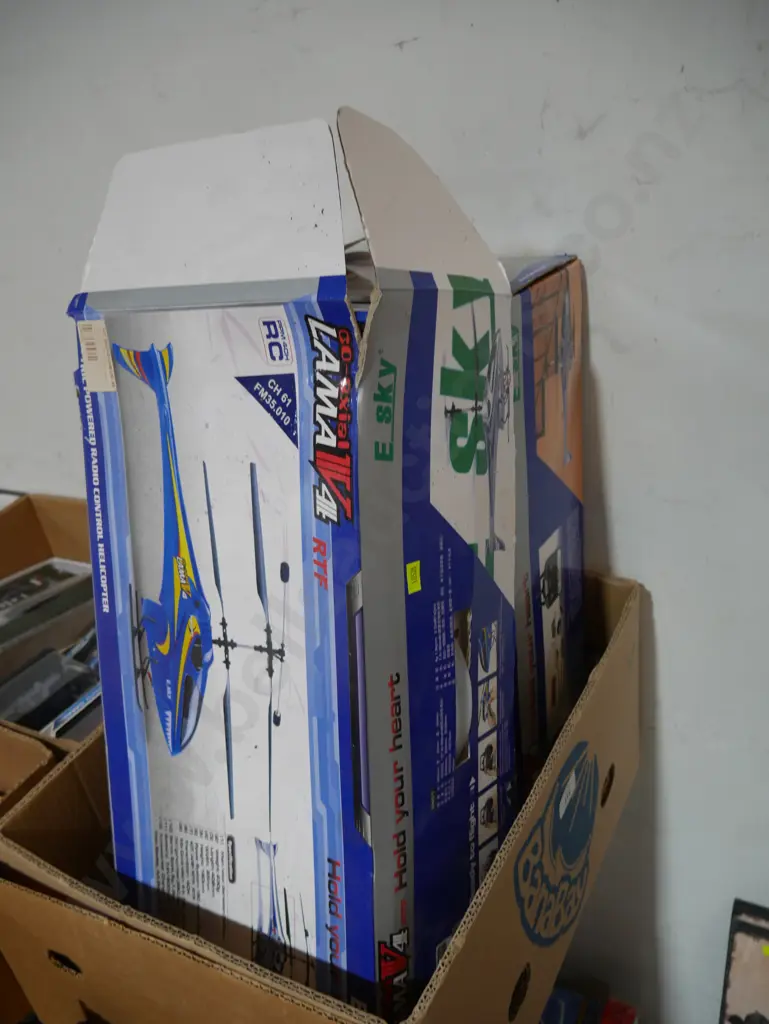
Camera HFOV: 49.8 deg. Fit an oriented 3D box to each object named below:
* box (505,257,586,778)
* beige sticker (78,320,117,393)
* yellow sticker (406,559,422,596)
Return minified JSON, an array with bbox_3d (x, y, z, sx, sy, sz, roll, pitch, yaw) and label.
[{"bbox_3d":[0.041,0.058,0.846,0.275,0.578,0.173,9,29,30],"label":"box"},{"bbox_3d":[-0.223,-0.120,0.643,0.029,0.055,0.002,8,23,26],"label":"beige sticker"},{"bbox_3d":[0.022,0.049,0.617,0.002,0.023,0.015,10,21,40],"label":"yellow sticker"}]

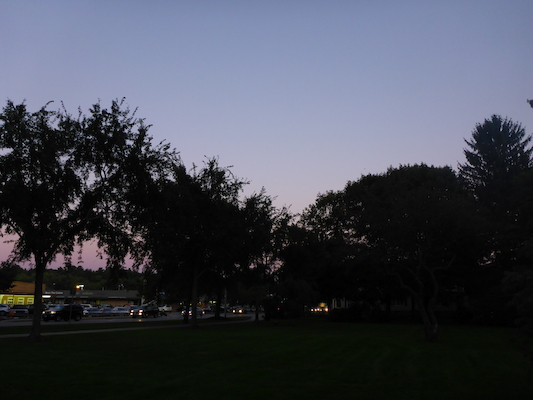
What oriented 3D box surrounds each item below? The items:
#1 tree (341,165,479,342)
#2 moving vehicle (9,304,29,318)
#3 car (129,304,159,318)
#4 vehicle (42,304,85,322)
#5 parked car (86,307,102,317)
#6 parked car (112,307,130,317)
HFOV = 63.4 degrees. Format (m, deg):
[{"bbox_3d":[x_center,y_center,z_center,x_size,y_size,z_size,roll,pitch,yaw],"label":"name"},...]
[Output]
[{"bbox_3d":[7.217,2.440,21.025,6.900,8.600,6.600,0,-14,0],"label":"tree"},{"bbox_3d":[-33.887,15.363,59.039,1.850,1.650,4.600,13,-19,-41],"label":"moving vehicle"},{"bbox_3d":[-17.079,15.648,60.514,1.900,1.800,4.800,-5,-15,18],"label":"car"},{"bbox_3d":[-22.317,12.426,47.404,1.880,1.800,4.600,-5,-15,18],"label":"vehicle"},{"bbox_3d":[-26.482,17.117,65.817,4.600,1.480,1.800,-11,-18,39],"label":"parked car"},{"bbox_3d":[-23.927,18.191,70.187,4.600,1.480,1.800,-11,-17,37],"label":"parked car"}]

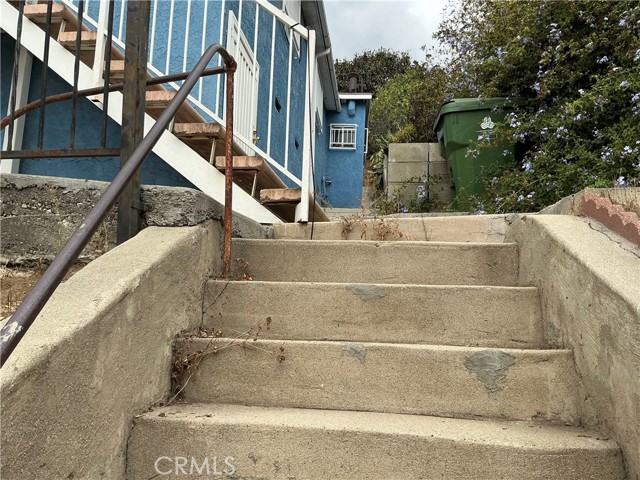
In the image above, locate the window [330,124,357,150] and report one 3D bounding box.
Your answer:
[{"bbox_3d":[0.577,-2.495,12.600,0.640,0.620,0.110,2,-3,5],"label":"window"}]

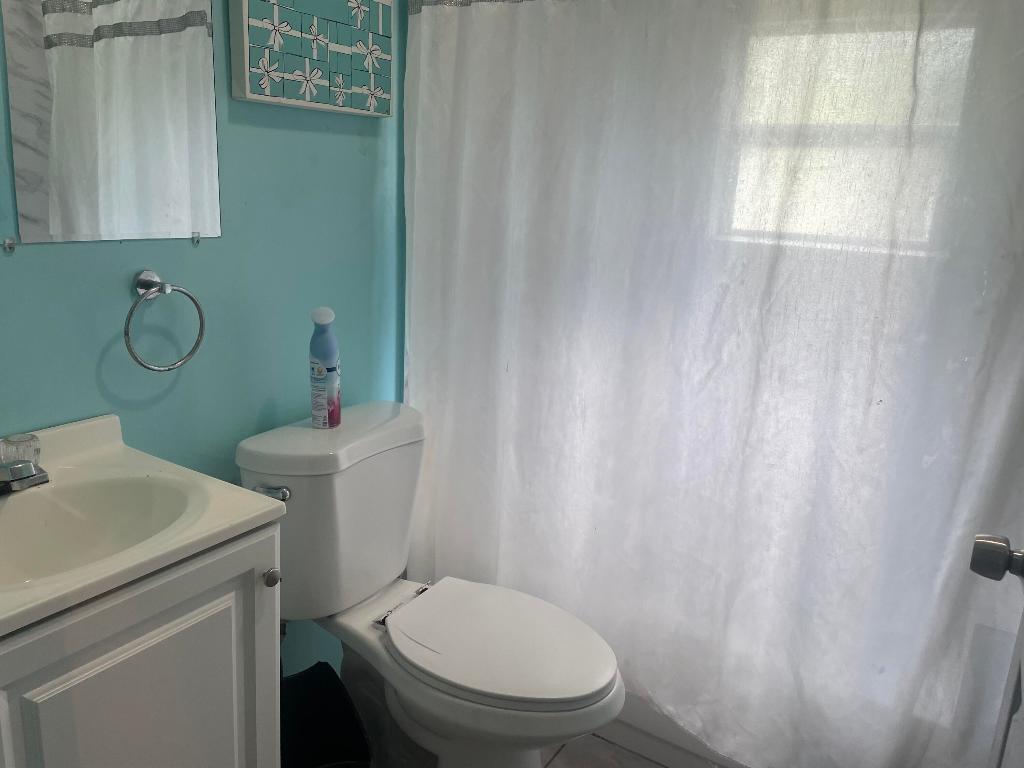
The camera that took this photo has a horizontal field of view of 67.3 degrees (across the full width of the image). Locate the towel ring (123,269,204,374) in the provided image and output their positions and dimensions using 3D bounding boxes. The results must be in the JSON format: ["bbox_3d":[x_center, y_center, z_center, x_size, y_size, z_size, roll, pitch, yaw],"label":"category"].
[{"bbox_3d":[-0.580,-0.103,1.263,0.062,0.161,0.143,12,17,31],"label":"towel ring"}]

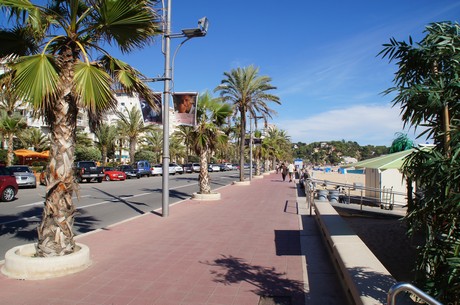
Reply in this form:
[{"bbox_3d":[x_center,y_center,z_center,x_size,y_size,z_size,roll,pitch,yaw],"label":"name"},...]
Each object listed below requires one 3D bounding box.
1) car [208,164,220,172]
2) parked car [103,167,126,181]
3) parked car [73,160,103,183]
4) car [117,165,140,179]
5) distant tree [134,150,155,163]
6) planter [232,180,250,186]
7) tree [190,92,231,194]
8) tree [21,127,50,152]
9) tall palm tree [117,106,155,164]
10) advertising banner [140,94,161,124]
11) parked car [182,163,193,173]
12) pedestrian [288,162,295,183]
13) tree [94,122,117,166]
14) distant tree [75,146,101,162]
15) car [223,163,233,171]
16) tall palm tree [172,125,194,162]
[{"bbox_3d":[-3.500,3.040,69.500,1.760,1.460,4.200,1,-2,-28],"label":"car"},{"bbox_3d":[-11.600,2.006,33.000,4.050,1.280,1.720,-2,-2,44],"label":"parked car"},{"bbox_3d":[-12.924,1.647,30.543,1.820,1.750,5.000,2,-3,-40],"label":"parked car"},{"bbox_3d":[-11.100,2.070,37.000,1.760,1.450,4.400,1,-2,-30],"label":"car"},{"bbox_3d":[-12.834,1.467,52.000,3.400,3.300,3.400,0,-2,11],"label":"distant tree"},{"bbox_3d":[0.880,2.317,25.904,1.300,0.260,1.300,0,-2,11],"label":"planter"},{"bbox_3d":[-0.866,-0.424,15.700,2.000,4.650,2.000,0,-2,0],"label":"tree"},{"bbox_3d":[-22.000,-0.100,39.000,4.300,5.800,4.300,0,-2,11],"label":"tree"},{"bbox_3d":[-13.800,-1.700,50.000,6.000,9.600,6.000,0,-2,11],"label":"tall palm tree"},{"bbox_3d":[-2.372,-1.304,10.300,0.710,0.970,0.050,0,-2,11],"label":"advertising banner"},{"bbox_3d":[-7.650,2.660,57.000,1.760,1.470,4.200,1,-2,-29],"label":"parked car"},{"bbox_3d":[5.351,1.739,30.029,0.550,1.720,0.380,0,-2,11],"label":"pedestrian"},{"bbox_3d":[-15.364,-0.479,42.500,3.300,6.600,3.300,0,-2,11],"label":"tree"},{"bbox_3d":[-15.723,1.034,38.000,3.300,3.300,3.300,0,-2,11],"label":"distant tree"},{"bbox_3d":[-0.900,3.221,76.000,4.300,1.520,1.780,-1,-2,40],"label":"car"},{"bbox_3d":[-8.034,-1.145,66.163,5.600,9.700,5.600,0,-2,11],"label":"tall palm tree"}]

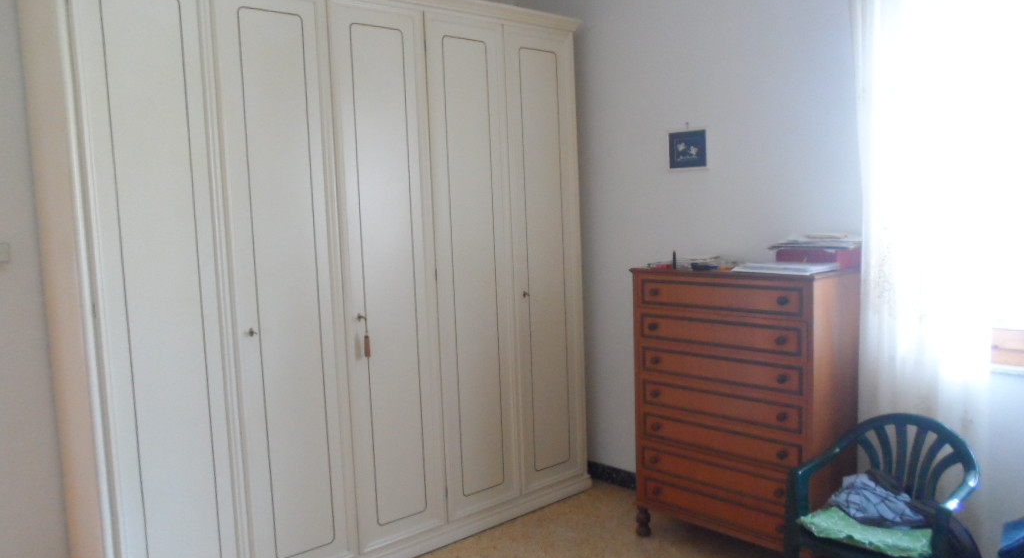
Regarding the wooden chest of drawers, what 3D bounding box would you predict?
[{"bbox_3d":[1.016,0.582,3.277,0.443,1.260,0.841,-7,7,-44],"label":"wooden chest of drawers"}]

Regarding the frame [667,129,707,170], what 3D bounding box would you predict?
[{"bbox_3d":[0.849,-0.628,3.596,0.020,0.173,0.205,-7,7,-44],"label":"frame"}]

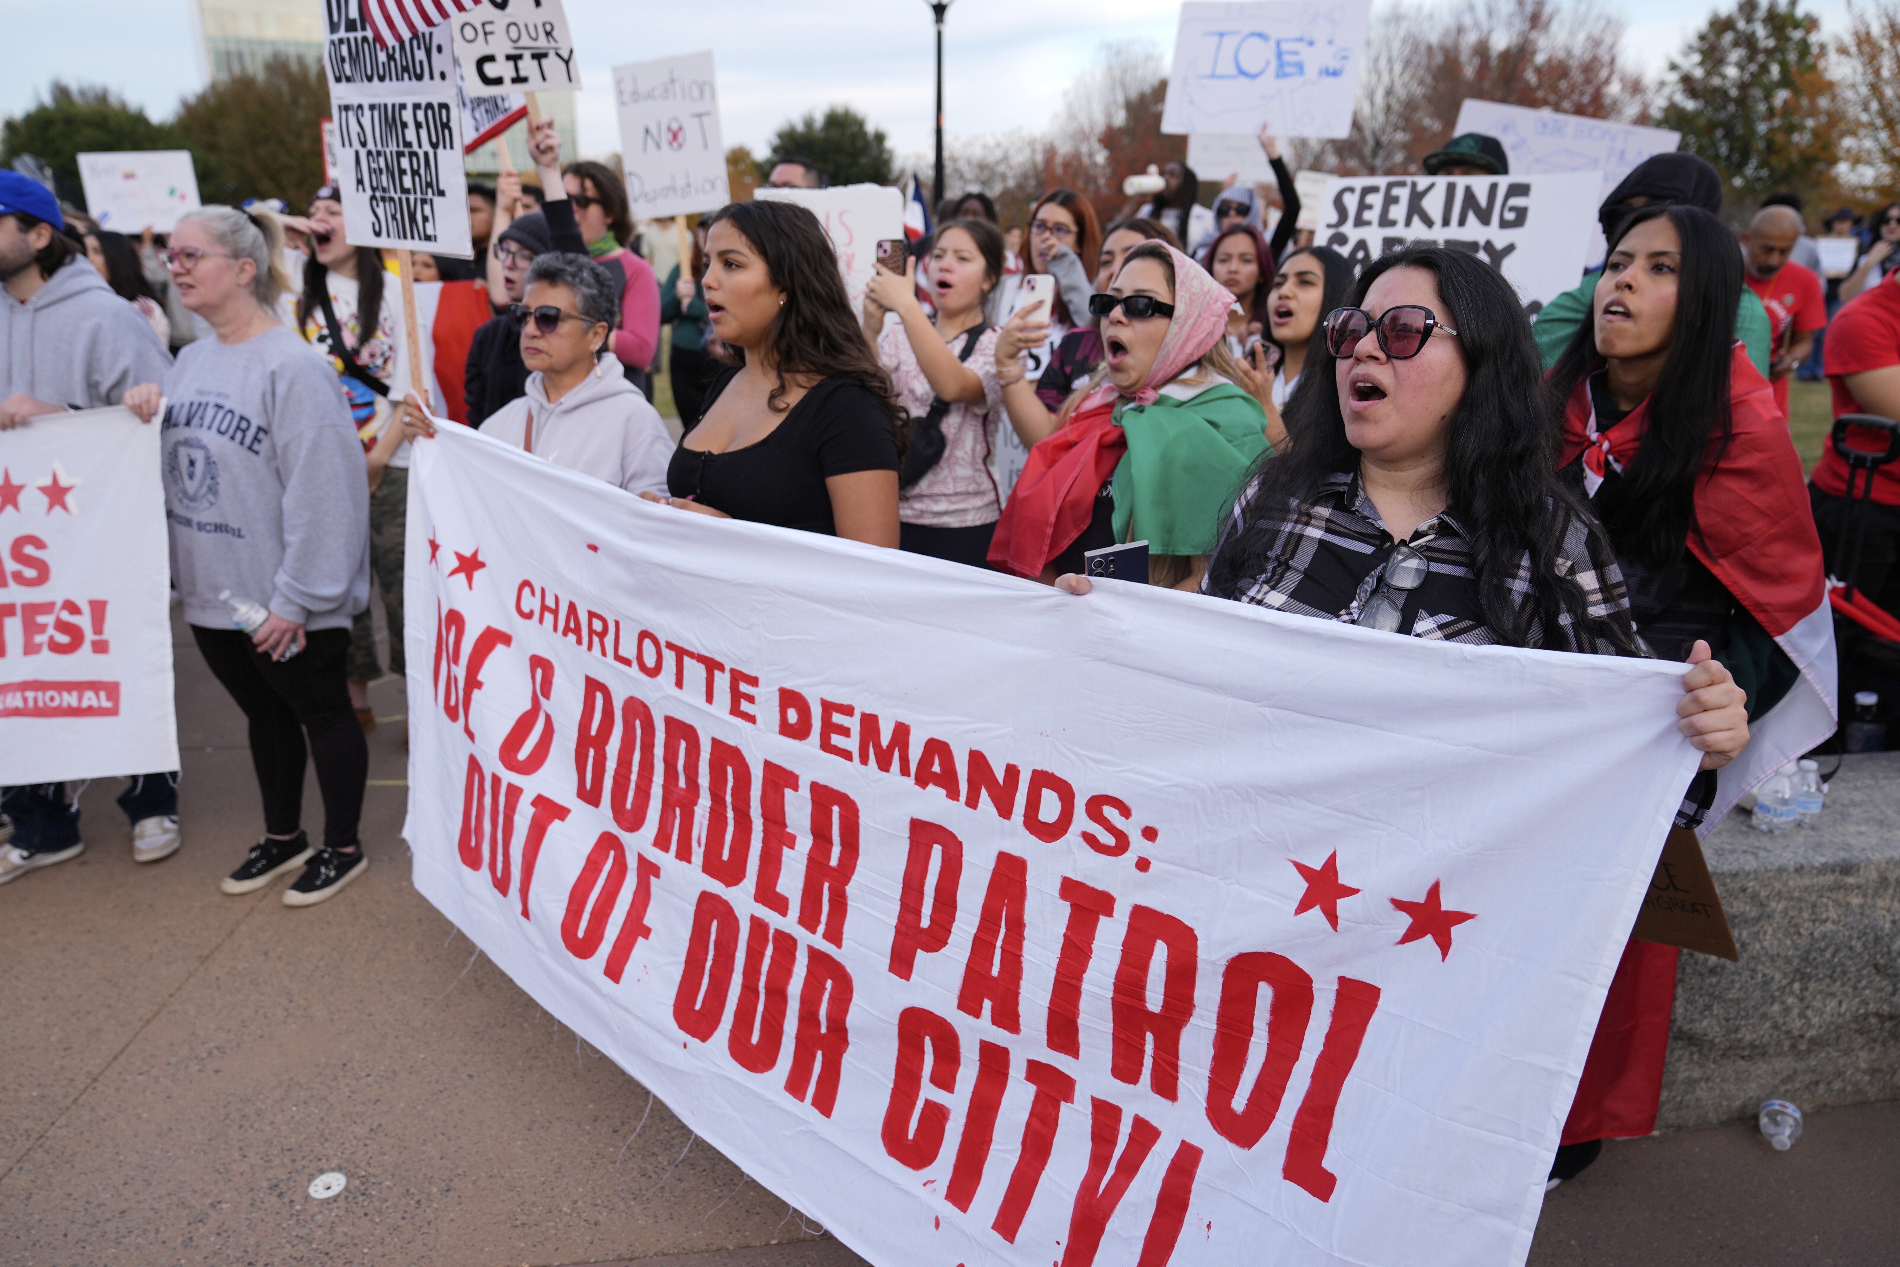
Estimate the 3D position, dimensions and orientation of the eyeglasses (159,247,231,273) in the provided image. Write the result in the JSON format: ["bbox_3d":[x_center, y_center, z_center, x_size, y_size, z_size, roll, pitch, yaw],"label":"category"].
[{"bbox_3d":[-1.774,-0.883,2.994,0.140,0.050,0.145,6,18,19],"label":"eyeglasses"}]

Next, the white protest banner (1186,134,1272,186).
[{"bbox_3d":[1.707,-2.878,7.486,0.640,0.500,0.020,0,17,0],"label":"white protest banner"}]

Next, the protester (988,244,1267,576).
[{"bbox_3d":[0.315,0.120,2.303,0.530,1.600,0.460,10,19,29],"label":"protester"}]

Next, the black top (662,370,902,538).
[{"bbox_3d":[-0.289,-0.229,2.313,0.410,0.500,0.290,15,22,40],"label":"black top"}]

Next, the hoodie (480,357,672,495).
[{"bbox_3d":[-0.715,-0.220,2.520,0.550,0.640,0.360,10,21,27],"label":"hoodie"}]

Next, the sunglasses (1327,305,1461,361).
[{"bbox_3d":[0.530,-0.340,1.487,0.146,0.057,0.140,11,6,42],"label":"sunglasses"}]

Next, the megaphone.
[{"bbox_3d":[1.325,-3.075,8.600,0.290,0.210,0.150,-10,21,-27],"label":"megaphone"}]

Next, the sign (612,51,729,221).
[{"bbox_3d":[-1.334,-2.384,6.071,0.550,0.720,0.020,2,17,15],"label":"sign"}]

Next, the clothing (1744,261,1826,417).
[{"bbox_3d":[2.765,-0.930,4.400,0.340,0.700,0.550,-11,21,-30],"label":"clothing"}]

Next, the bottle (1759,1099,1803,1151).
[{"bbox_3d":[1.542,0.900,2.334,0.066,0.066,0.150,14,23,36],"label":"bottle"}]

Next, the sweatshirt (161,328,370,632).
[{"bbox_3d":[-1.591,-0.357,2.930,0.560,0.700,0.440,12,22,31],"label":"sweatshirt"}]

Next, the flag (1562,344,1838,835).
[{"bbox_3d":[1.195,-0.067,2.068,0.500,0.800,0.380,8,18,24],"label":"flag"}]

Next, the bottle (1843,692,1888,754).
[{"bbox_3d":[1.919,0.206,2.660,0.069,0.180,0.069,-4,18,1],"label":"bottle"}]

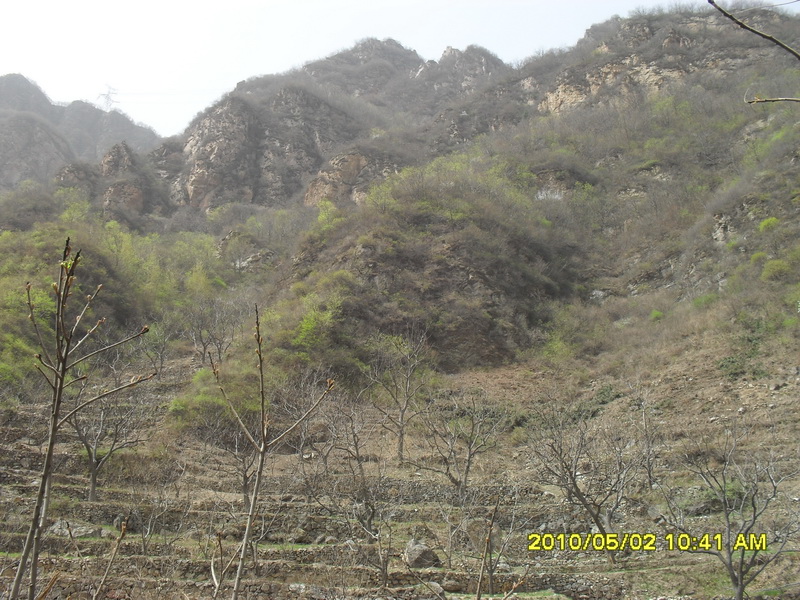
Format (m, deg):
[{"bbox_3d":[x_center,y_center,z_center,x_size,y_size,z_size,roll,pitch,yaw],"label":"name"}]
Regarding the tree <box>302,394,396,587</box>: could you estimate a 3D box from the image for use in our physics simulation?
[{"bbox_3d":[-1.779,6.712,28.500,3.210,6.630,2.960,0,-7,0],"label":"tree"}]

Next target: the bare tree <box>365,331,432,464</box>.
[{"bbox_3d":[-0.083,5.424,45.000,3.670,7.310,3.380,0,-7,0],"label":"bare tree"}]

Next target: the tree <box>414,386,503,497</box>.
[{"bbox_3d":[2.843,7.047,40.000,4.510,5.230,4.150,0,-7,0],"label":"tree"}]

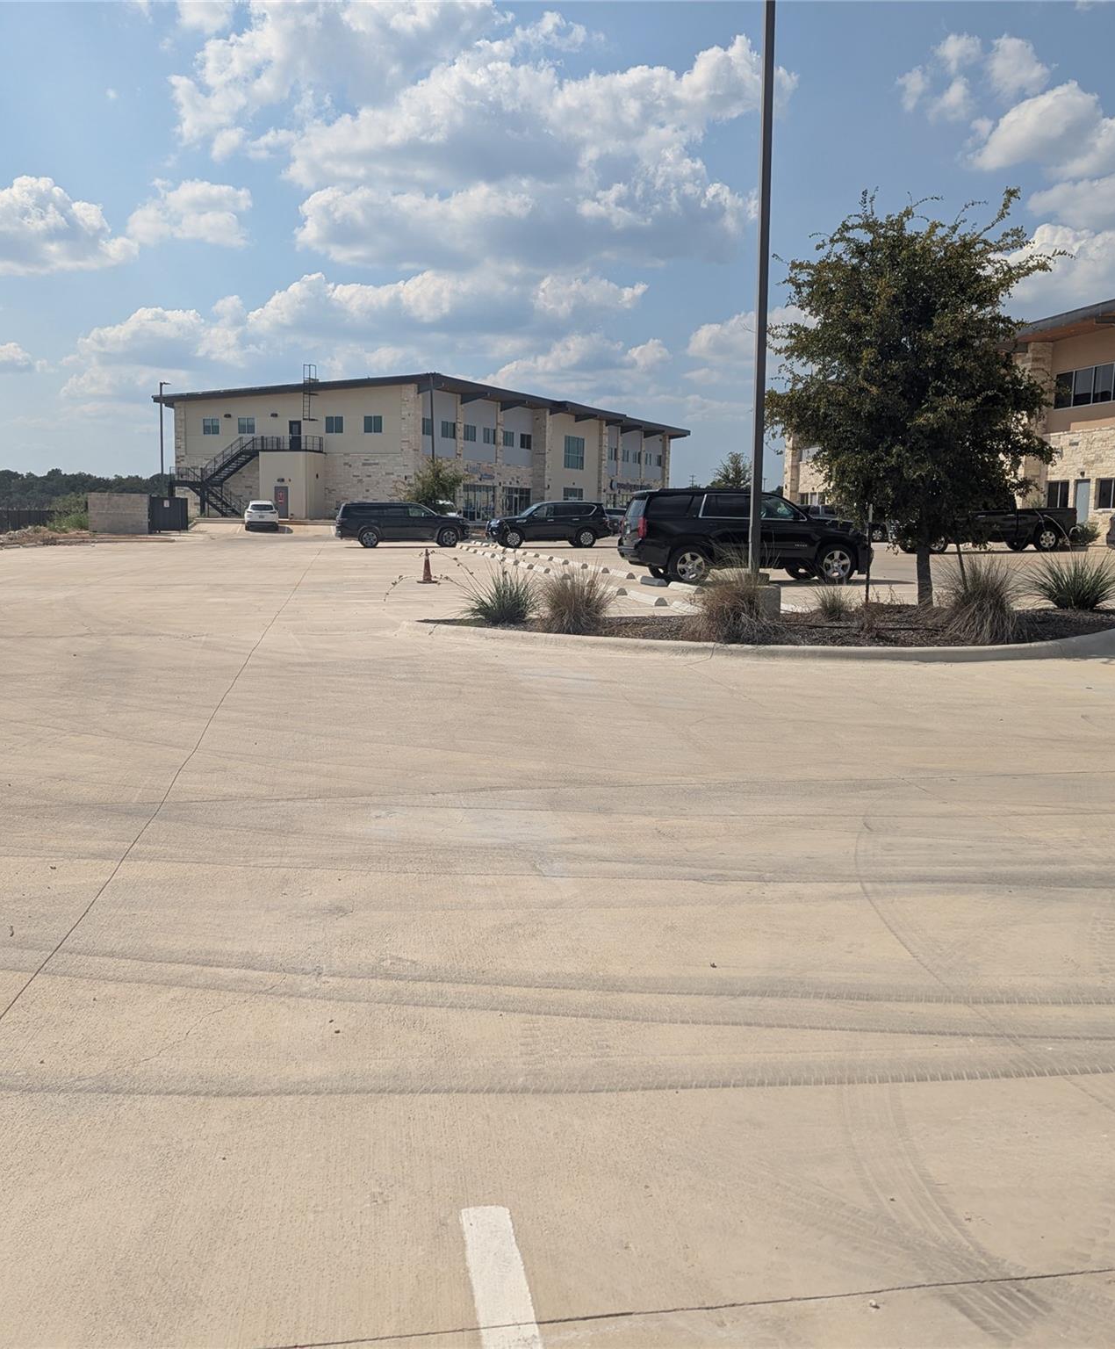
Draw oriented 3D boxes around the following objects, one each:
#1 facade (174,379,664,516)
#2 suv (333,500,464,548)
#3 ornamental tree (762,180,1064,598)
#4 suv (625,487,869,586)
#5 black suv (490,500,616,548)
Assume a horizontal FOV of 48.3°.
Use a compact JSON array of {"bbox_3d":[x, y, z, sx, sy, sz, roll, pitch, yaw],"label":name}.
[{"bbox_3d":[-8.187,-17.651,105.419,21.796,9.300,47.158,5,8,25],"label":"facade"},{"bbox_3d":[-6.725,-6.467,54.102,5.680,1.940,2.040,0,7,-10],"label":"suv"},{"bbox_3d":[4.155,-3.188,14.461,3.250,4.780,3.250,0,7,-10],"label":"ornamental tree"},{"bbox_3d":[3.828,-2.810,25.593,5.180,1.890,2.045,0,7,-10],"label":"suv"},{"bbox_3d":[-0.273,-6.258,52.350,5.340,1.925,2.030,0,7,-10],"label":"black suv"}]

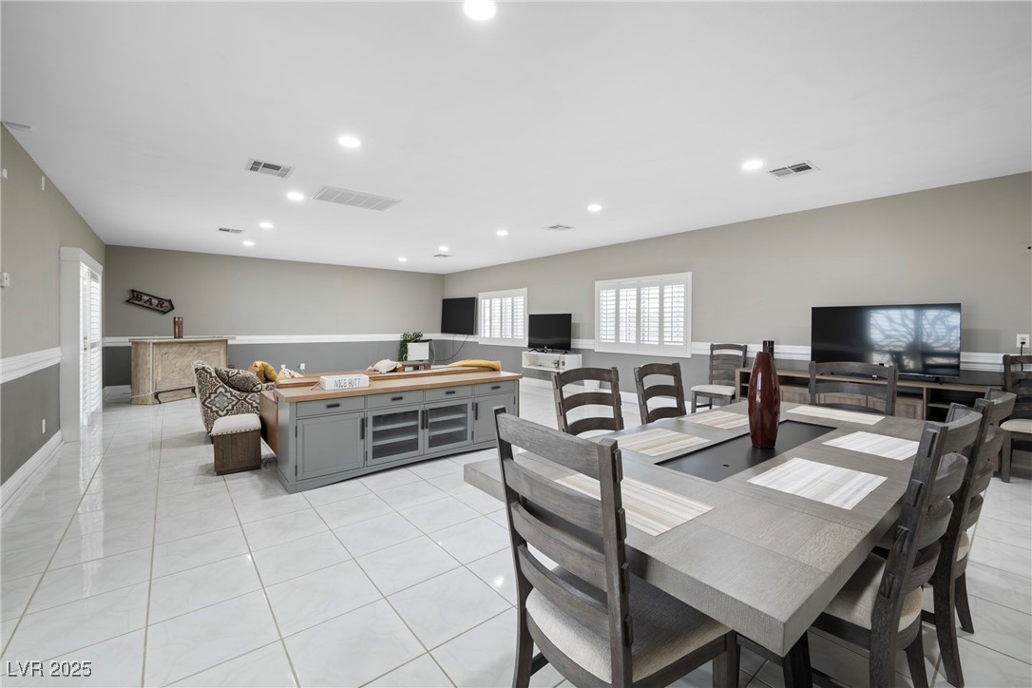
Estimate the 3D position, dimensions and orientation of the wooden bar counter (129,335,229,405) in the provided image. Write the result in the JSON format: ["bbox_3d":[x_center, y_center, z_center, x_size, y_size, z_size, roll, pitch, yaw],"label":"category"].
[{"bbox_3d":[-6.212,0.460,7.552,0.500,1.100,1.560,1,2,9],"label":"wooden bar counter"}]

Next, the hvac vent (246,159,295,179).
[{"bbox_3d":[-2.299,-1.634,3.747,0.345,0.030,0.310,-1,2,-40],"label":"hvac vent"}]

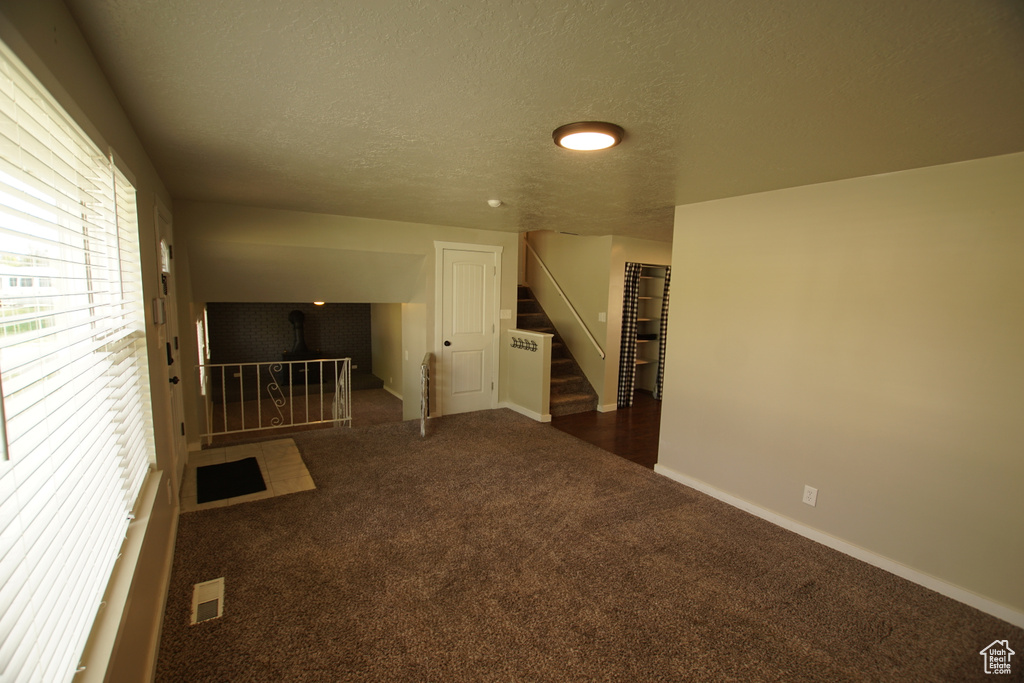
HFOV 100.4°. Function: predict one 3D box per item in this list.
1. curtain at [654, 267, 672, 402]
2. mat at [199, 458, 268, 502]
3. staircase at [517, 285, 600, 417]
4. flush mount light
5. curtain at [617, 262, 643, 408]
[{"bbox_3d":[2.266,-0.101,6.306,0.270,1.984,0.100,-3,8,-34],"label":"curtain"},{"bbox_3d":[-2.300,1.113,3.484,0.437,0.010,0.760,-3,8,-34],"label":"mat"},{"bbox_3d":[0.396,0.059,6.092,0.875,1.622,1.606,-3,8,-34],"label":"staircase"},{"bbox_3d":[0.359,-0.955,2.014,0.335,0.032,0.335,2,7,0],"label":"flush mount light"},{"bbox_3d":[1.601,-0.064,5.850,0.326,1.984,0.100,-3,8,-34],"label":"curtain"}]

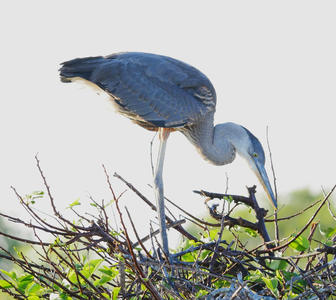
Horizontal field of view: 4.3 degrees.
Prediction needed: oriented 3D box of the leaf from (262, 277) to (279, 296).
[{"bbox_3d":[0.271,0.361,11.800,0.042,0.053,0.029,0,-3,0],"label":"leaf"}]

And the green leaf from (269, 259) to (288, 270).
[{"bbox_3d":[0.295,0.305,11.900,0.053,0.032,0.035,0,-3,0],"label":"green leaf"}]

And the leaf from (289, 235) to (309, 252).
[{"bbox_3d":[0.351,0.252,12.000,0.054,0.048,0.031,0,-3,0],"label":"leaf"}]

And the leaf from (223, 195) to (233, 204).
[{"bbox_3d":[0.160,0.133,12.000,0.027,0.027,0.022,0,-3,0],"label":"leaf"}]

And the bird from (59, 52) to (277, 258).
[{"bbox_3d":[-0.001,0.015,12.000,0.587,0.554,0.190,0,-3,6],"label":"bird"}]

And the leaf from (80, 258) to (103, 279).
[{"bbox_3d":[-0.204,0.316,11.900,0.059,0.053,0.034,0,-3,0],"label":"leaf"}]

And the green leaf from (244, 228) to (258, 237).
[{"bbox_3d":[0.227,0.224,12.100,0.038,0.022,0.025,0,-3,0],"label":"green leaf"}]

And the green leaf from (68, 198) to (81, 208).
[{"bbox_3d":[-0.252,0.144,12.000,0.032,0.027,0.018,0,-3,0],"label":"green leaf"}]

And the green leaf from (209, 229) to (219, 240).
[{"bbox_3d":[0.123,0.229,12.100,0.027,0.033,0.022,0,-3,0],"label":"green leaf"}]

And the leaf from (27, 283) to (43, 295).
[{"bbox_3d":[-0.356,0.370,11.900,0.043,0.032,0.030,0,-3,0],"label":"leaf"}]

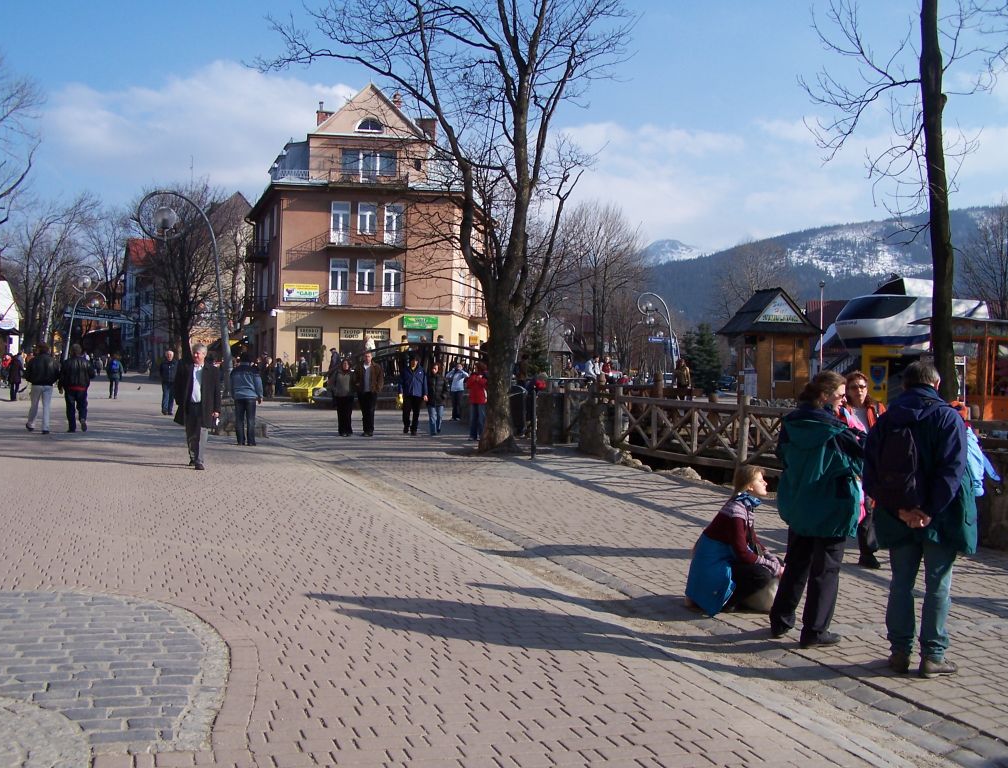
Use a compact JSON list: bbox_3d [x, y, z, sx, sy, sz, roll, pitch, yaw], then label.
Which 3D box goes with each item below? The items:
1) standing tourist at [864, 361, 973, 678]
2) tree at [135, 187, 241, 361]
[{"bbox_3d":[2.305,0.737,6.250,0.580,1.724,0.500,2,1,40],"label":"standing tourist"},{"bbox_3d":[-11.863,-3.456,42.000,3.900,7.900,3.900,1,0,0],"label":"tree"}]

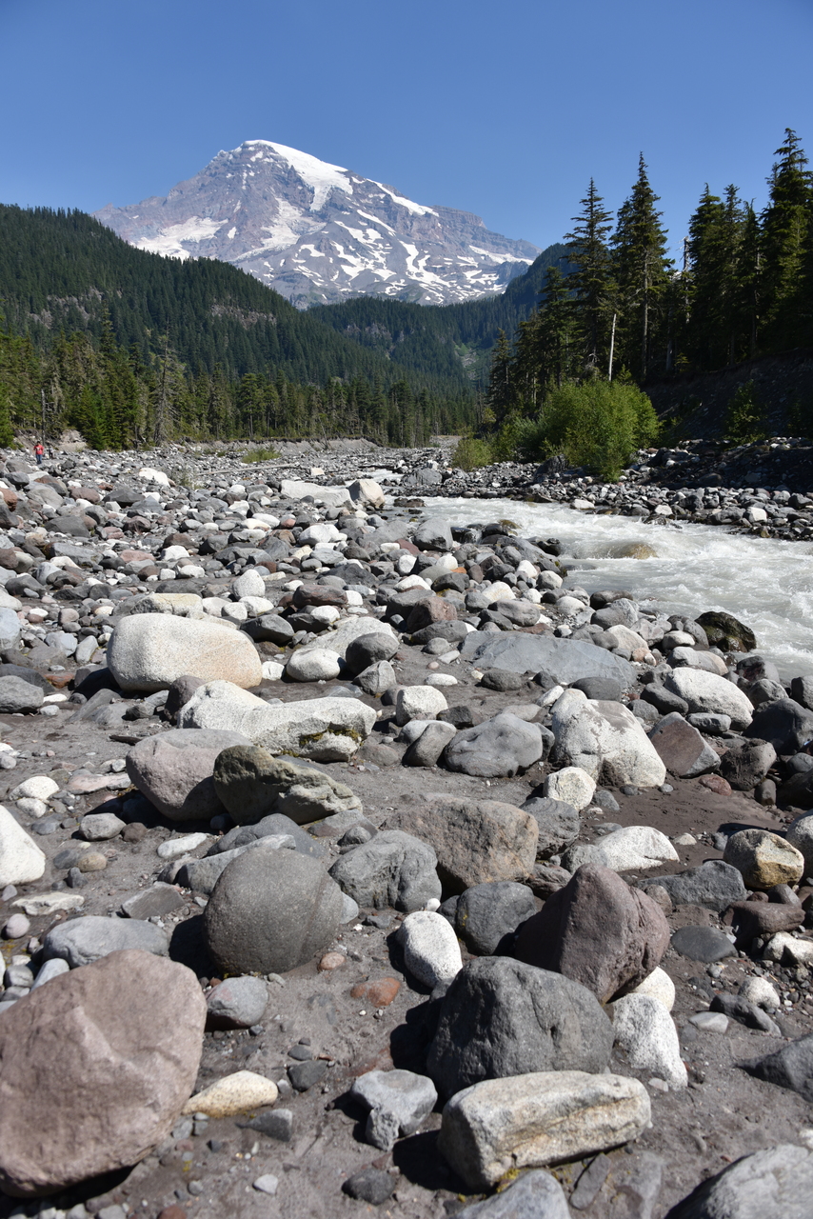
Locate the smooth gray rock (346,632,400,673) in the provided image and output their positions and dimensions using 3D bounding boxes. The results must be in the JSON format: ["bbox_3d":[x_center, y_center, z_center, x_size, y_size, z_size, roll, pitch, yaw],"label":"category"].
[{"bbox_3d":[-0.221,0.297,6.293,0.360,0.283,0.306,0,9,0],"label":"smooth gray rock"}]

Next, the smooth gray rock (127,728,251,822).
[{"bbox_3d":[-0.864,0.669,3.845,0.531,0.361,0.425,0,9,0],"label":"smooth gray rock"}]

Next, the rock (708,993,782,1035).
[{"bbox_3d":[0.835,0.998,2.343,0.176,0.081,0.079,7,11,37],"label":"rock"}]

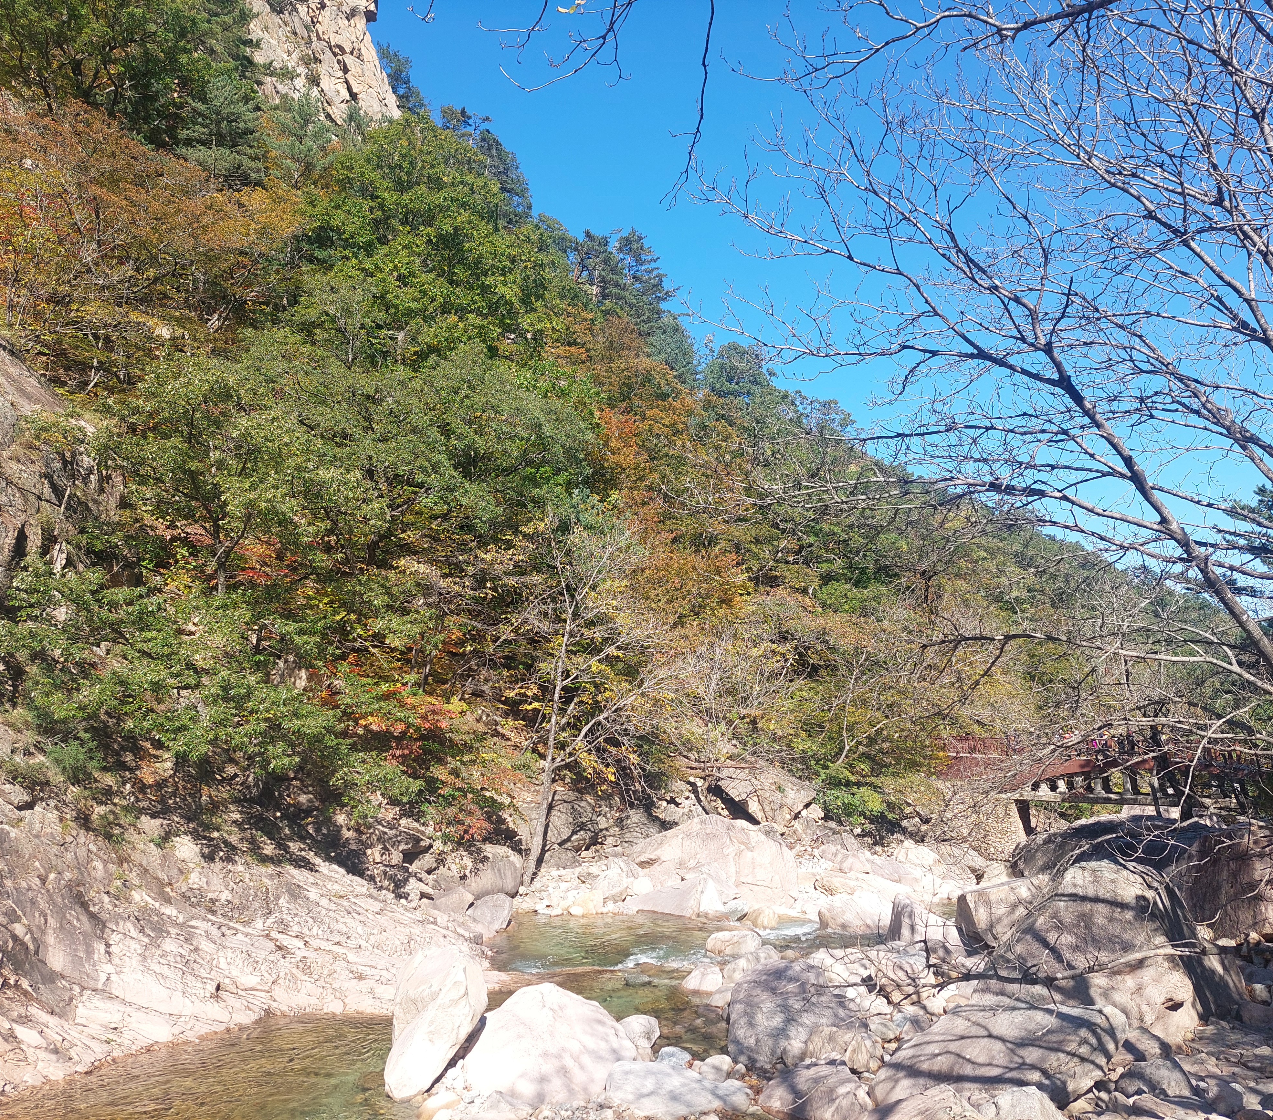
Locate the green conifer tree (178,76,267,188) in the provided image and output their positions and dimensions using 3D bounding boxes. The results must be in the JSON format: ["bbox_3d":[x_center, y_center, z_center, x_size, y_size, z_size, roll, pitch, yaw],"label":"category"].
[{"bbox_3d":[-27.266,-27.948,70.958,5.910,8.530,5.620,0,-10,0],"label":"green conifer tree"}]

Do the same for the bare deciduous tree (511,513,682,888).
[{"bbox_3d":[-1.381,4.535,37.000,5.760,12.600,5.190,0,-10,0],"label":"bare deciduous tree"}]

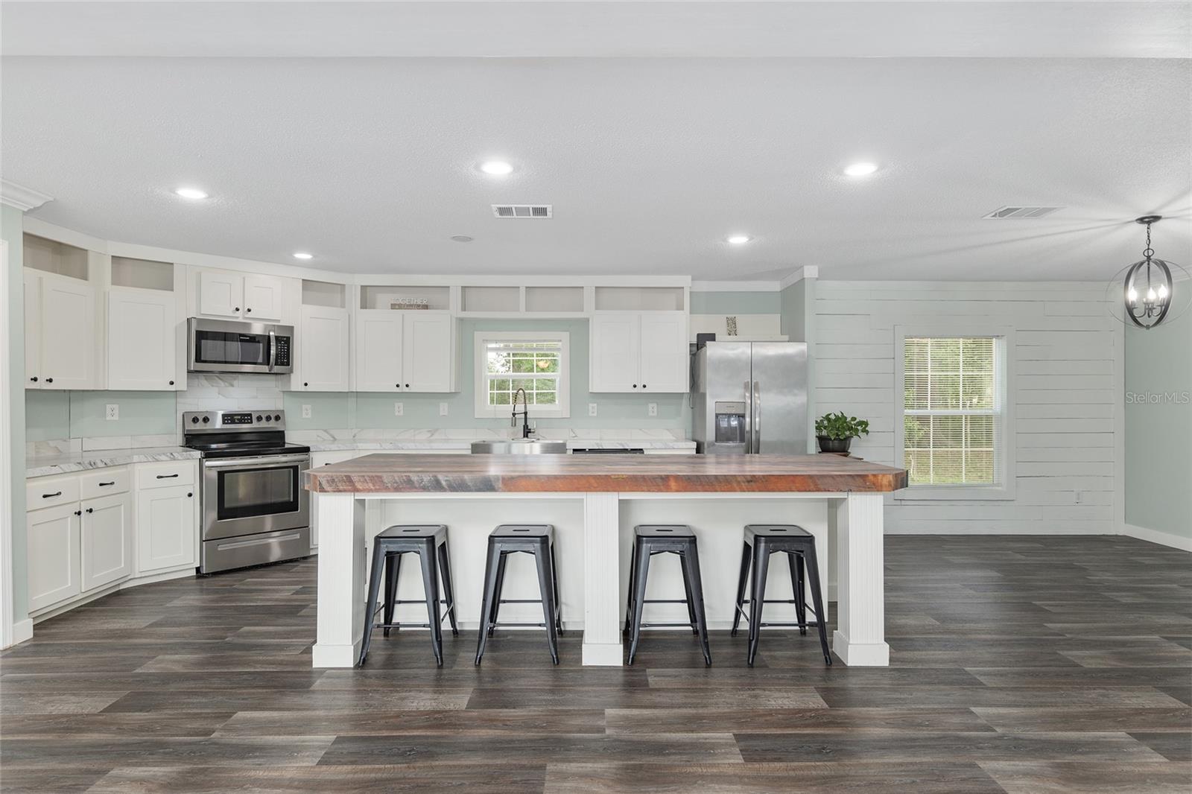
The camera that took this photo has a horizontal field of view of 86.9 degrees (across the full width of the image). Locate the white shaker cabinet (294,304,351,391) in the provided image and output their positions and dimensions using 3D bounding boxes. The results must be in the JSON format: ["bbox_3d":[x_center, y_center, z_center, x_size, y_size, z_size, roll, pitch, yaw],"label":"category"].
[{"bbox_3d":[-2.561,-0.414,5.795,0.490,0.755,0.330,0,0,-45],"label":"white shaker cabinet"}]

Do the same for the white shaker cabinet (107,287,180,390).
[{"bbox_3d":[-3.435,-0.420,4.750,0.445,0.755,0.310,0,0,-45],"label":"white shaker cabinet"}]

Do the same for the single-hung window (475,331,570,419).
[{"bbox_3d":[-0.705,-0.211,6.116,0.930,0.840,0.100,0,0,0],"label":"single-hung window"}]

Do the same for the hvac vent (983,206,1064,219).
[{"bbox_3d":[2.590,-1.110,3.820,0.355,0.020,0.270,0,0,0],"label":"hvac vent"}]

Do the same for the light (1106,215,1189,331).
[{"bbox_3d":[3.458,-0.770,3.935,0.430,0.700,0.430,0,0,0],"label":"light"}]

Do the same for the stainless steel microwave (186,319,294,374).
[{"bbox_3d":[-2.980,-0.405,5.245,0.757,0.410,0.400,0,0,-45],"label":"stainless steel microwave"}]

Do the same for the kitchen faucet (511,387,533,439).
[{"bbox_3d":[-0.692,0.159,5.896,0.130,0.490,0.230,0,0,29],"label":"kitchen faucet"}]

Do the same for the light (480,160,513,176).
[{"bbox_3d":[-0.483,-1.113,3.066,0.165,0.025,0.165,0,0,0],"label":"light"}]

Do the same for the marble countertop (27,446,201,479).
[{"bbox_3d":[-3.445,0.426,4.348,0.900,0.050,1.650,0,0,0],"label":"marble countertop"}]

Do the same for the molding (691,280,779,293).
[{"bbox_3d":[1.330,-1.060,6.020,0.890,0.108,0.030,0,0,0],"label":"molding"}]

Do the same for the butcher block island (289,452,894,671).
[{"bbox_3d":[0.065,0.858,3.673,3.130,0.945,1.160,0,0,0],"label":"butcher block island"}]

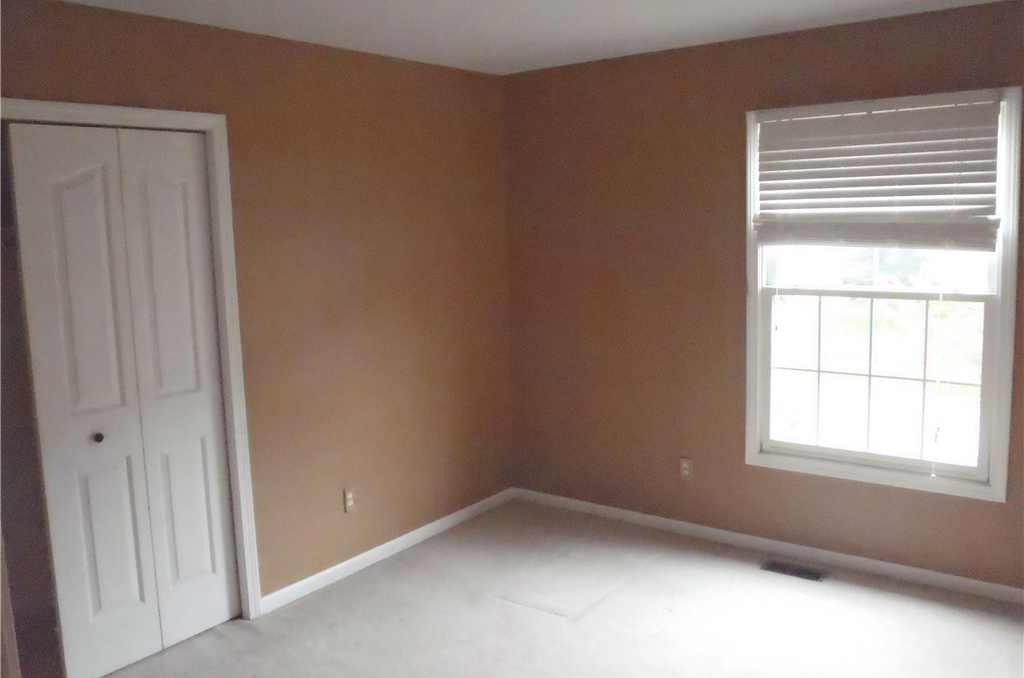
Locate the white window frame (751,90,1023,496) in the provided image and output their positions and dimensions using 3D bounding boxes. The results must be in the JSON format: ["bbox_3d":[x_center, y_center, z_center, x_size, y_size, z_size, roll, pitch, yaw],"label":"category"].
[{"bbox_3d":[1.573,-0.183,3.638,1.098,1.664,0.120,5,11,37],"label":"white window frame"}]

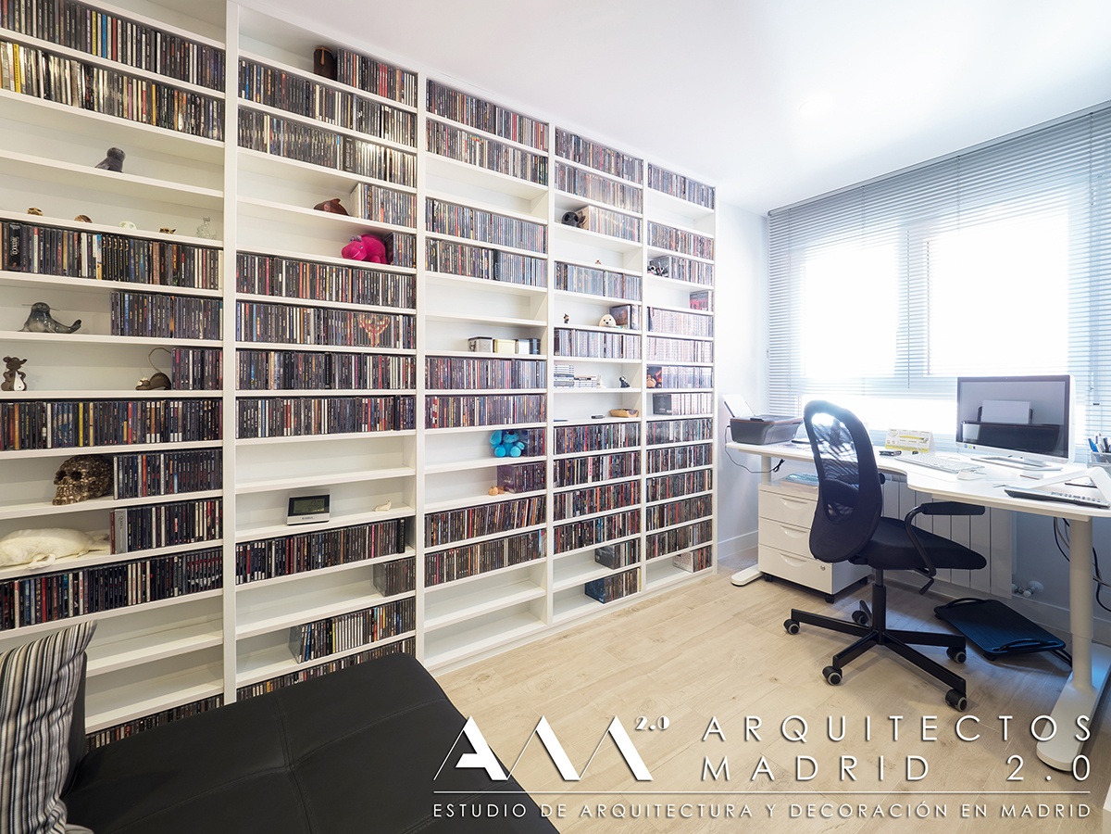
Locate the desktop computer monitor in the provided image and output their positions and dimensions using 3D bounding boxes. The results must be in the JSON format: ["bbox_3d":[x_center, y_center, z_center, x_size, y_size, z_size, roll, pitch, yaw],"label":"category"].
[{"bbox_3d":[2.235,0.020,2.210,0.170,0.425,0.555,0,2,2],"label":"desktop computer monitor"}]

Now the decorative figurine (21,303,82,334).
[{"bbox_3d":[-1.427,-0.277,1.270,0.080,0.088,0.102,0,2,-8],"label":"decorative figurine"}]

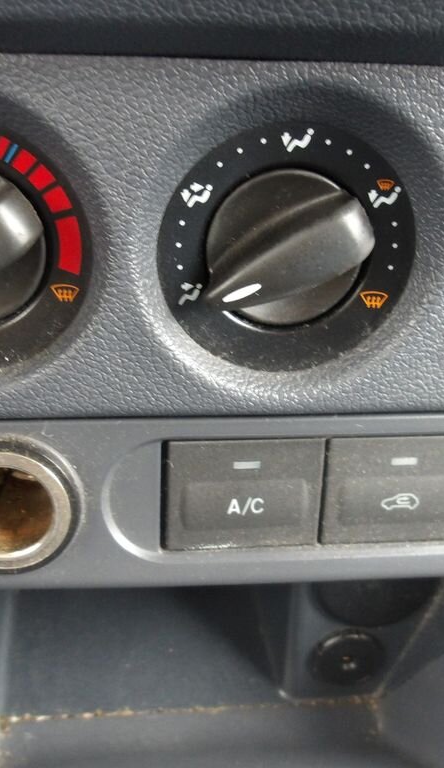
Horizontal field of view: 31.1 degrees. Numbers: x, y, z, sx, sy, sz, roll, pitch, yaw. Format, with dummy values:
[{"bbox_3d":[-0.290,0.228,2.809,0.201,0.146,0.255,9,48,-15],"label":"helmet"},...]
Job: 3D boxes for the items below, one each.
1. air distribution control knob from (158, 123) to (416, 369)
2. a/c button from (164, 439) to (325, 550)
[{"bbox_3d":[0.014,-0.026,0.165,0.054,0.054,0.021,-1,27,-7],"label":"air distribution control knob"},{"bbox_3d":[0.005,0.024,0.184,0.036,0.027,0.010,-1,19,-7],"label":"a/c button"}]

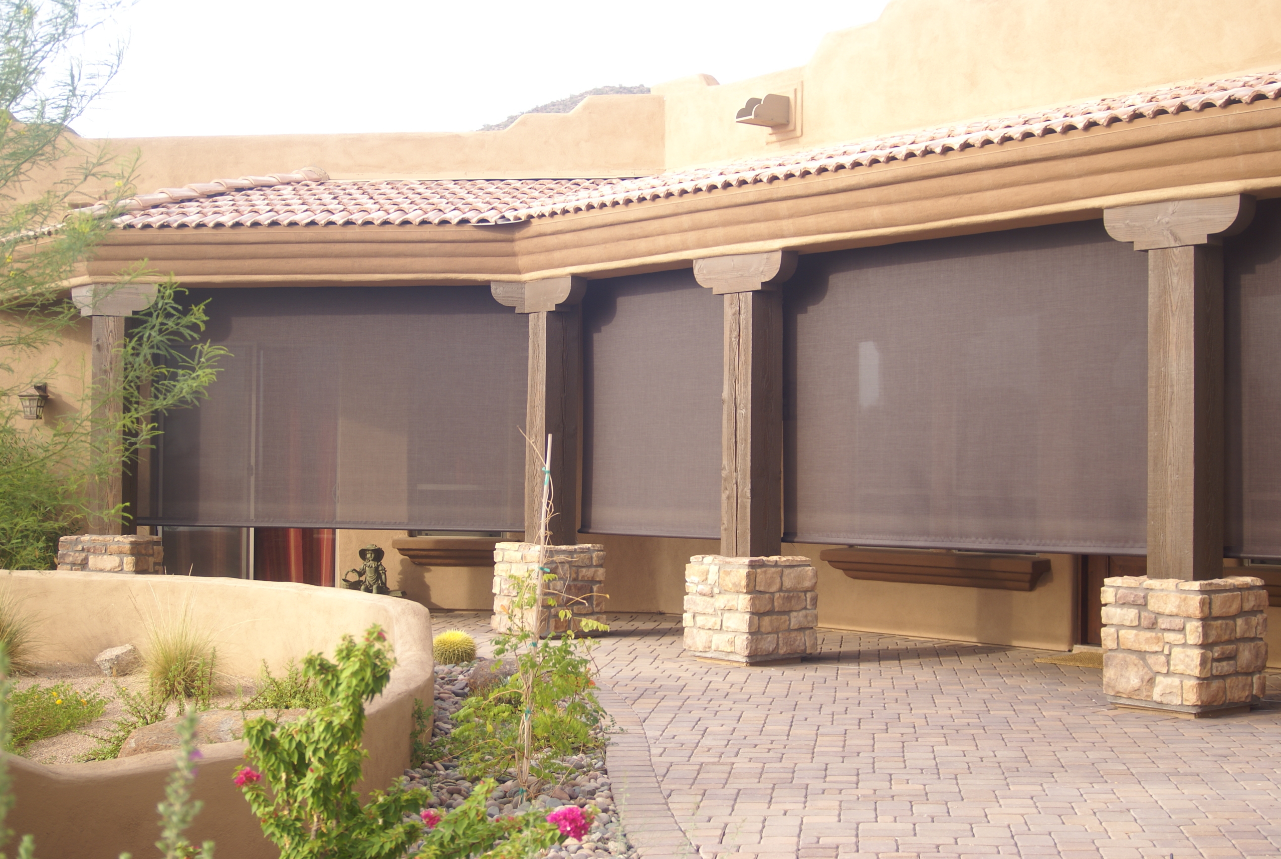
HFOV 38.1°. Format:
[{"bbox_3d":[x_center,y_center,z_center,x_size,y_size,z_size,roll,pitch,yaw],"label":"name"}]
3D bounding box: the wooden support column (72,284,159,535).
[{"bbox_3d":[-4.541,-0.160,16.150,0.790,2.183,0.360,0,-2,8],"label":"wooden support column"}]

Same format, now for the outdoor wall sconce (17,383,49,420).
[{"bbox_3d":[-6.099,-0.282,18.659,0.215,0.362,0.331,0,-2,4],"label":"outdoor wall sconce"}]

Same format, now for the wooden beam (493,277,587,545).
[{"bbox_3d":[-0.792,-0.133,15.248,0.512,2.185,0.826,2,-2,-41],"label":"wooden beam"}]

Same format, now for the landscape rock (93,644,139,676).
[{"bbox_3d":[-3.070,1.354,10.875,0.260,0.180,0.200,1,-2,-18],"label":"landscape rock"}]

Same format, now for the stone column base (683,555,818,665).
[{"bbox_3d":[0.792,1.276,13.350,0.680,0.733,0.680,2,-2,-40],"label":"stone column base"}]

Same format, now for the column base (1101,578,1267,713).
[{"bbox_3d":[3.162,1.244,10.771,0.662,0.762,0.662,2,-2,-41],"label":"column base"}]

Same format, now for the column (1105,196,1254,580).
[{"bbox_3d":[3.171,-0.216,10.817,0.322,2.185,0.907,2,-2,-41],"label":"column"}]

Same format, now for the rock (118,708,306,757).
[{"bbox_3d":[-1.472,1.082,6.371,0.660,0.230,0.400,1,-2,-20],"label":"rock"}]

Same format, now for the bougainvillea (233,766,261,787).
[{"bbox_3d":[-1.077,0.948,5.075,0.080,0.056,0.070,1,-2,0],"label":"bougainvillea"}]

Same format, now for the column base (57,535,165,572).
[{"bbox_3d":[-4.588,1.292,16.099,0.670,0.723,0.670,0,-2,8],"label":"column base"}]

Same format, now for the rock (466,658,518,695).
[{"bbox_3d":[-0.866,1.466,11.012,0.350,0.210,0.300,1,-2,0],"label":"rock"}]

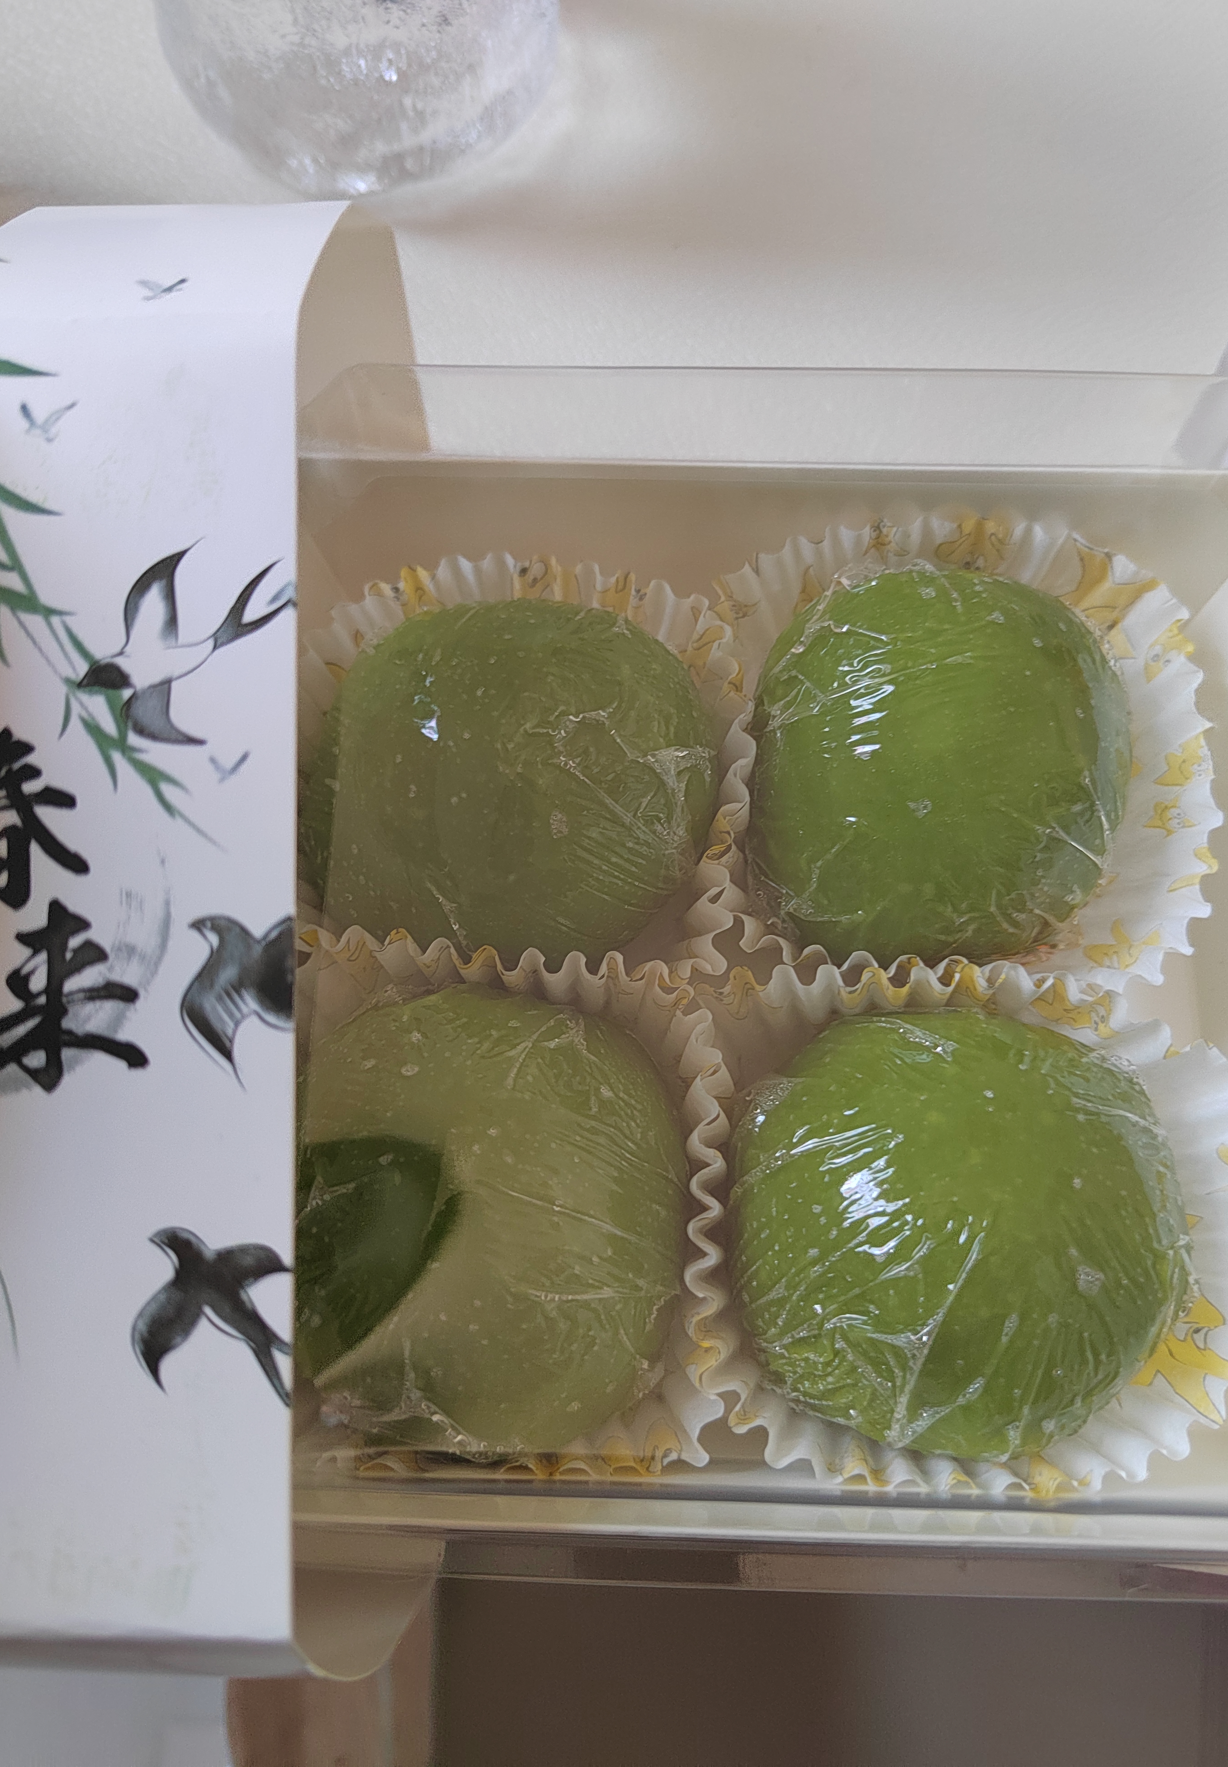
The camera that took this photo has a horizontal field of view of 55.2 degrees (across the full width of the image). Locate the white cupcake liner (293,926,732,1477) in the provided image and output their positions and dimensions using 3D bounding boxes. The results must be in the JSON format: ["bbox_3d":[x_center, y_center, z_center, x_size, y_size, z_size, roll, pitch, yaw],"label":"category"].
[{"bbox_3d":[-0.016,0.043,0.158,0.062,0.034,0.063,1,76,1],"label":"white cupcake liner"}]

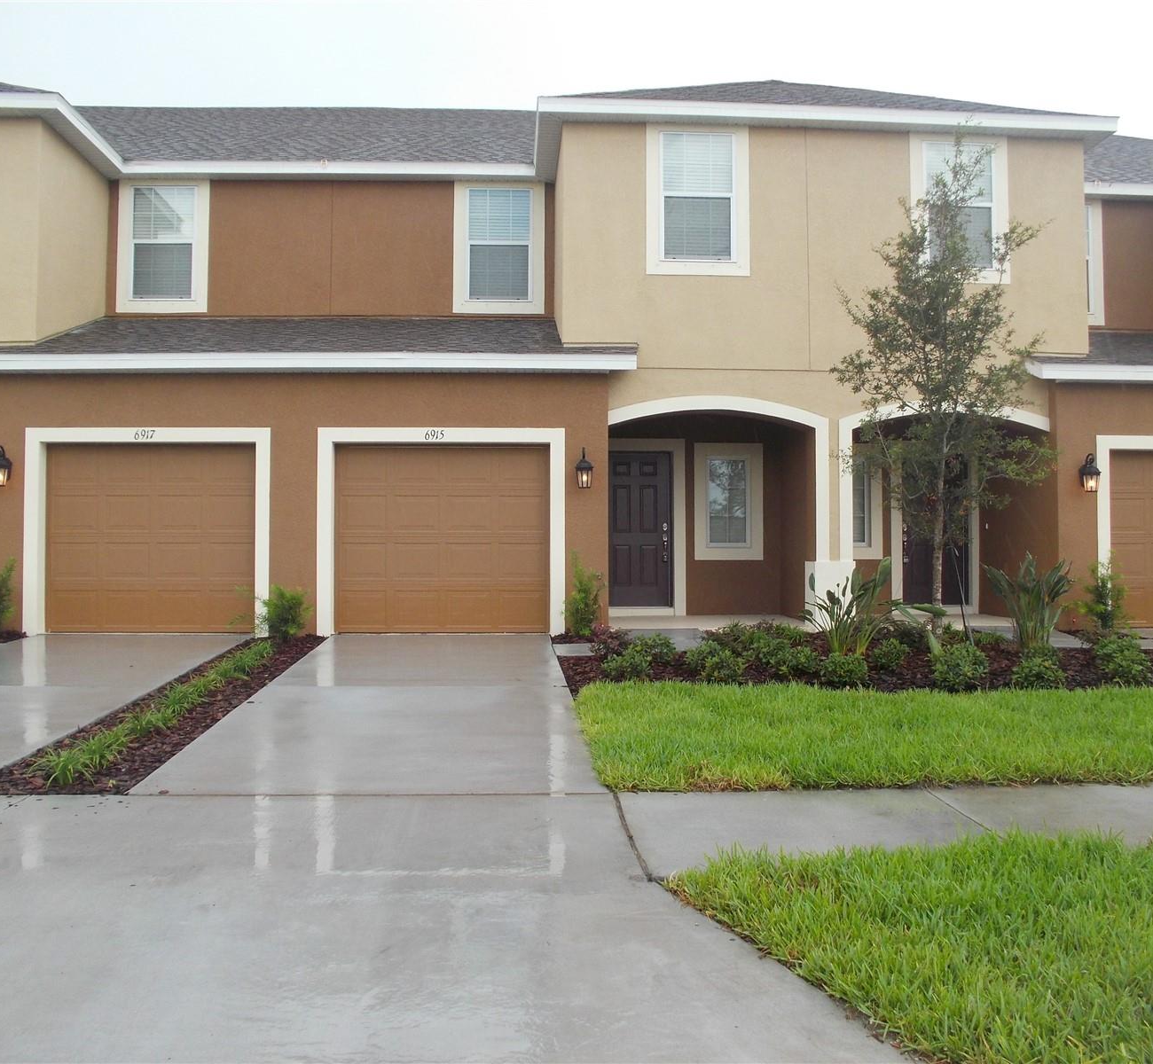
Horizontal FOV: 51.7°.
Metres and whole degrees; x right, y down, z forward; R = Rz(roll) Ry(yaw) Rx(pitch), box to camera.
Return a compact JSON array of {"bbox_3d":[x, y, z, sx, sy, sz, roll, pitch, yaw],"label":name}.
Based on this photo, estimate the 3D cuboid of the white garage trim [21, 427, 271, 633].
[{"bbox_3d":[-4.756,-0.006,13.143,2.700,2.300,0.170,0,-2,-3],"label":"white garage trim"}]

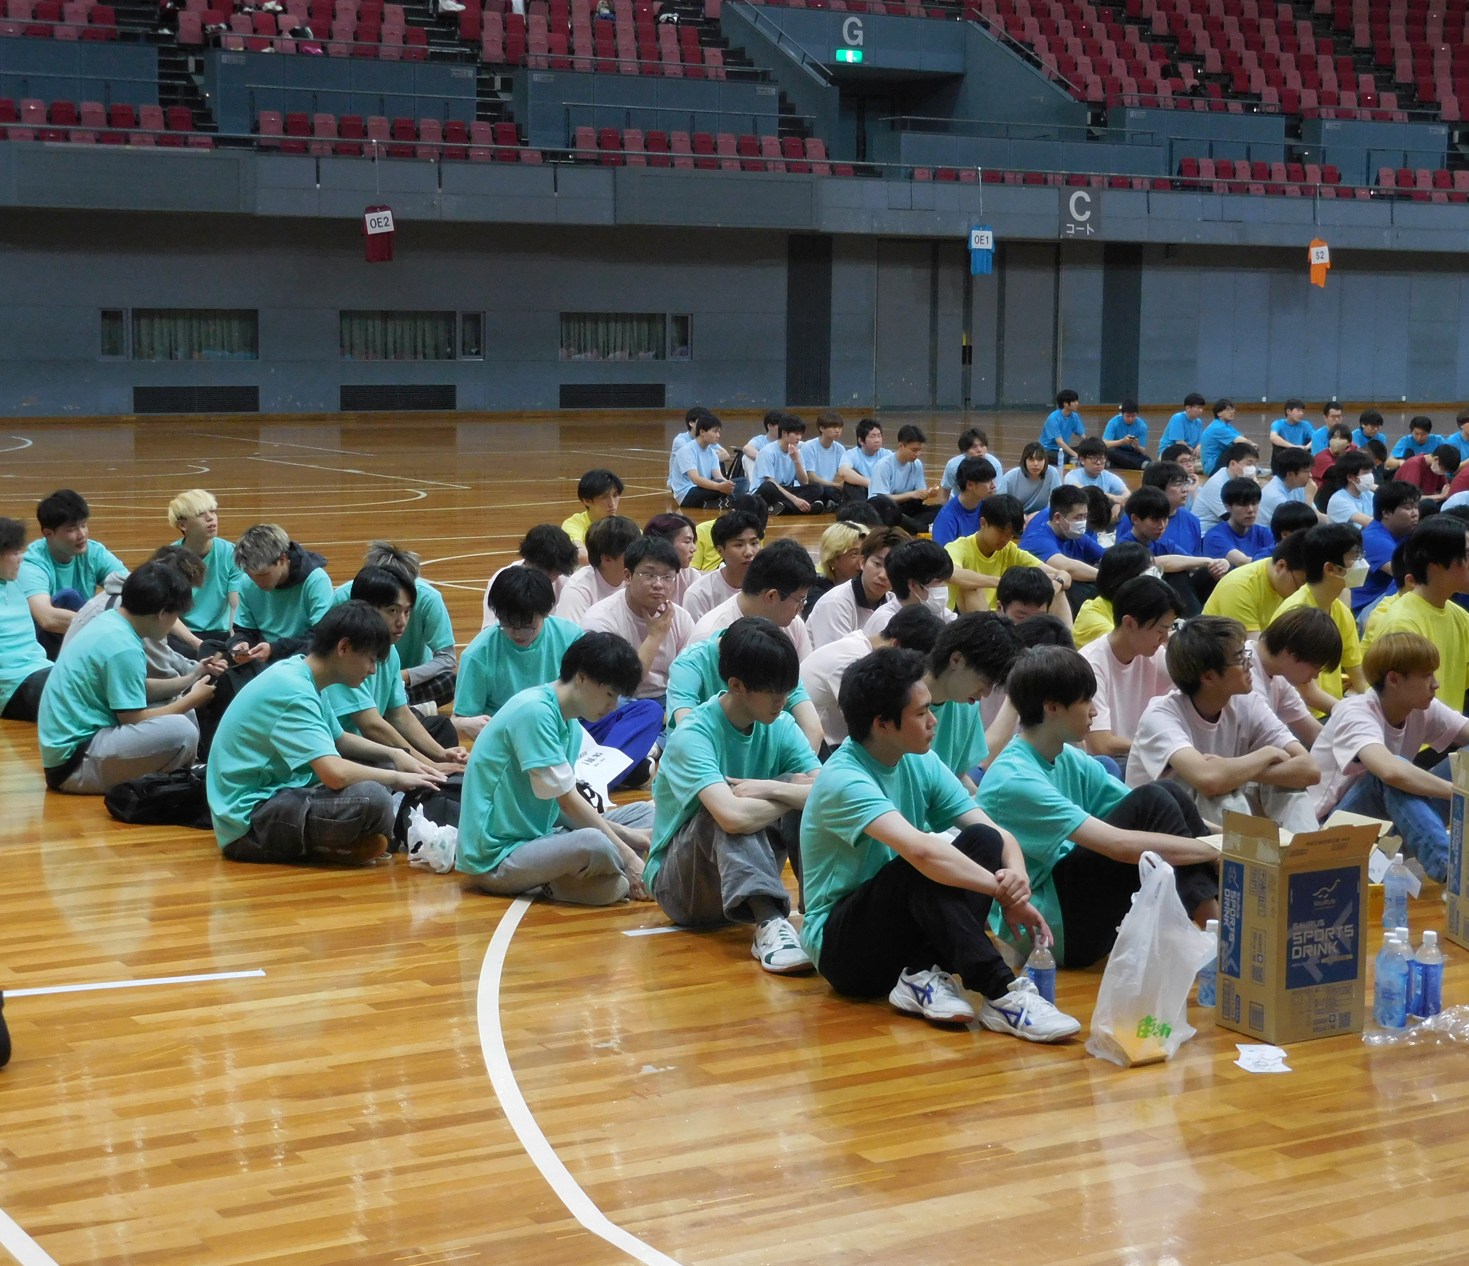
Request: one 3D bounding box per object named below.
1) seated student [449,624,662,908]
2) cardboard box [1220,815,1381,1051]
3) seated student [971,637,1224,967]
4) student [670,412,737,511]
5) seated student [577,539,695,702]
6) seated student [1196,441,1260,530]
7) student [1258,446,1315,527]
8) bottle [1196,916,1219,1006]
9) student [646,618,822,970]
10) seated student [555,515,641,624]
[{"bbox_3d":[-0.509,0.349,7.503,0.620,0.780,0.620,3,8,22],"label":"seated student"},{"bbox_3d":[1.286,0.655,5.747,0.284,0.500,0.226,-4,8,-30],"label":"cardboard box"},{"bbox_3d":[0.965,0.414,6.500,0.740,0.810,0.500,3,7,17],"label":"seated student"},{"bbox_3d":[-0.174,-1.508,22.215,0.720,0.810,0.580,6,9,38],"label":"student"},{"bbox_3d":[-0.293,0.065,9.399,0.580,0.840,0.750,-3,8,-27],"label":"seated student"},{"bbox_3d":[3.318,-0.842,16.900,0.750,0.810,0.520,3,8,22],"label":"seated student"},{"bbox_3d":[3.960,-0.889,17.690,0.780,0.800,0.540,4,8,28],"label":"student"},{"bbox_3d":[1.160,0.796,6.129,0.068,0.204,0.068,1,7,0],"label":"bottle"},{"bbox_3d":[0.099,0.389,6.953,0.490,0.850,0.760,-4,9,-33],"label":"student"},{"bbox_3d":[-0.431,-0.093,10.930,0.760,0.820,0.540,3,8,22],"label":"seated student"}]

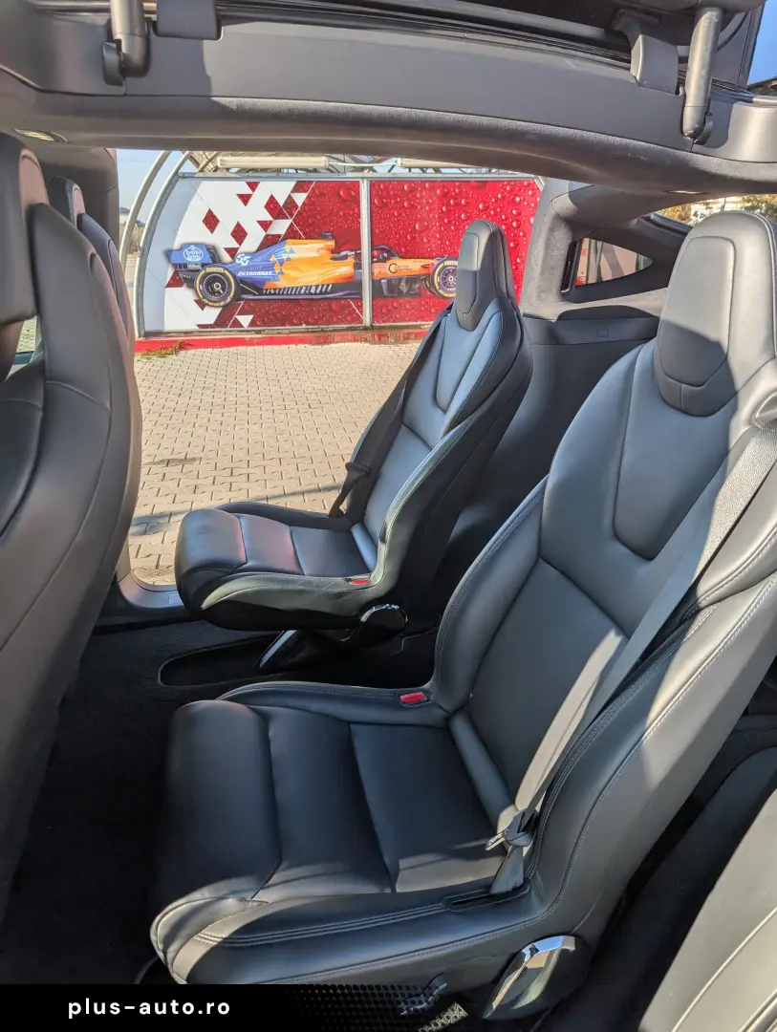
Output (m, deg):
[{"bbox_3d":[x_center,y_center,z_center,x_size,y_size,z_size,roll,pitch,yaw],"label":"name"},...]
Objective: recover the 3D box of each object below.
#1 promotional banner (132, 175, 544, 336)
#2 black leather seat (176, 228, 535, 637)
[{"bbox_3d":[-0.314,-3.168,8.666,5.430,1.705,0.060,-5,23,-9],"label":"promotional banner"},{"bbox_3d":[-0.109,-0.219,1.766,0.876,0.947,0.522,-6,23,-12],"label":"black leather seat"}]

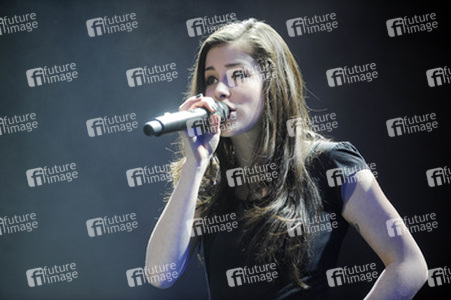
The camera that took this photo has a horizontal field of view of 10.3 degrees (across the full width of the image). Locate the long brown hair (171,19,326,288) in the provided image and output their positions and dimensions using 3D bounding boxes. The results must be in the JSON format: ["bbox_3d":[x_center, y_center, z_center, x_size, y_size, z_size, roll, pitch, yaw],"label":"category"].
[{"bbox_3d":[0.044,0.007,5.000,0.250,0.520,0.250,-3,-6,34],"label":"long brown hair"}]

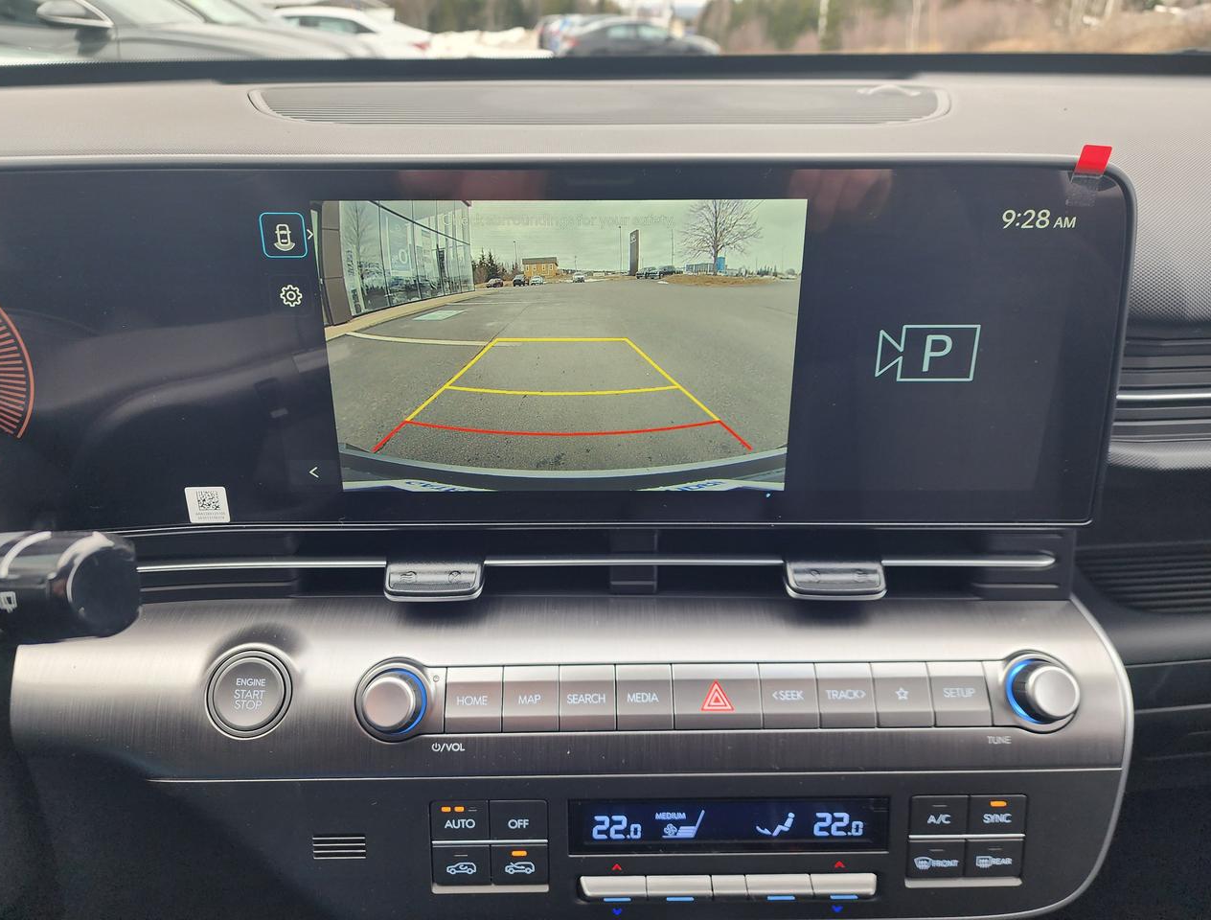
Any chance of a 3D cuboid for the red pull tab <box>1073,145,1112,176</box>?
[{"bbox_3d":[0.169,-0.104,0.283,0.010,0.011,0.001,3,36,-2],"label":"red pull tab"}]

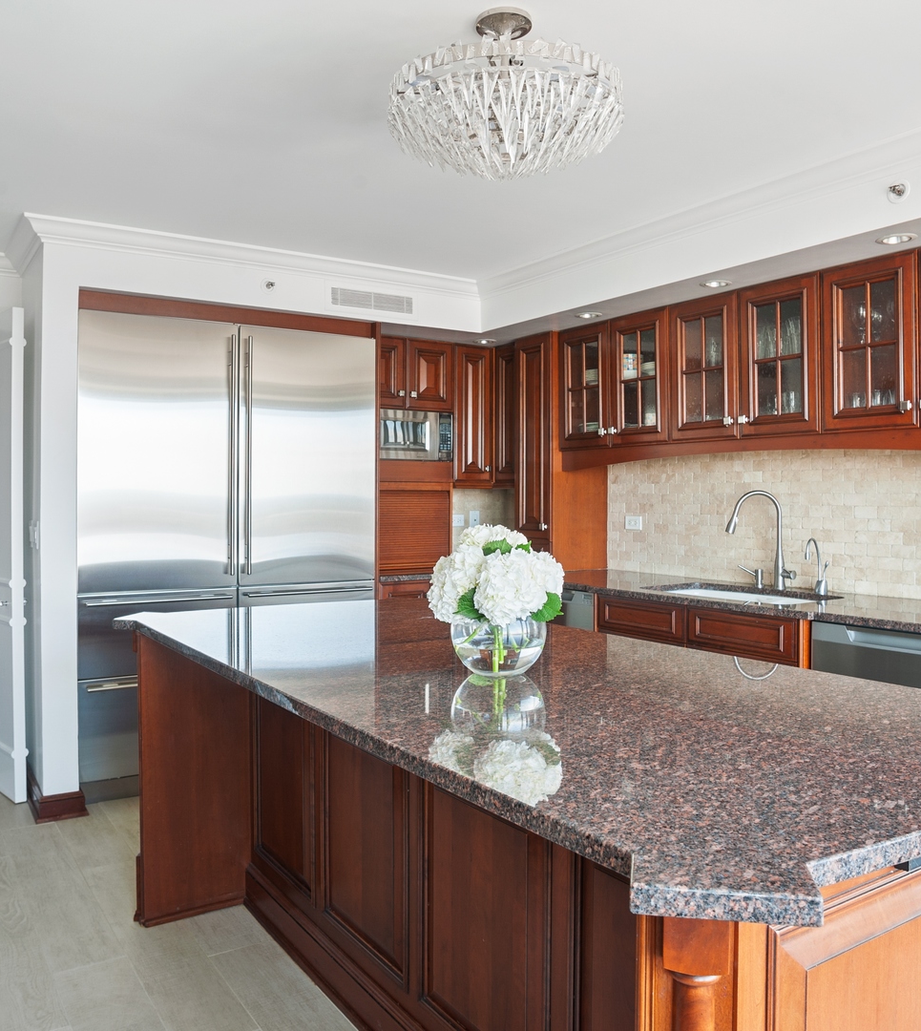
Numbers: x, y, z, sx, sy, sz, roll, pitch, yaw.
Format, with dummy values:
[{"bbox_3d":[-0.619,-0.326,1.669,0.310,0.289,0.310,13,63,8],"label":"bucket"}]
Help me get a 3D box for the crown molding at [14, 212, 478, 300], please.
[{"bbox_3d":[-0.805,-1.146,3.933,2.155,0.095,0.075,0,1,-33],"label":"crown molding"}]

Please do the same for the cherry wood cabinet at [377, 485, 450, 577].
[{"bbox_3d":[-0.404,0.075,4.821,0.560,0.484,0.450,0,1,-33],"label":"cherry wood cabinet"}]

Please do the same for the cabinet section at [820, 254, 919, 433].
[{"bbox_3d":[1.672,-0.637,3.326,0.340,0.637,0.383,0,1,-35],"label":"cabinet section"}]

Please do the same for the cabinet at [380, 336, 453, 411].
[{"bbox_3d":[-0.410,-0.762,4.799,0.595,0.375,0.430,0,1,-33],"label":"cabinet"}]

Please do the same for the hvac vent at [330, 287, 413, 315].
[{"bbox_3d":[-0.434,-1.067,4.290,0.455,0.083,0.020,-1,1,-34],"label":"hvac vent"}]

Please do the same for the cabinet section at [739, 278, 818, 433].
[{"bbox_3d":[1.450,-0.644,3.647,0.340,0.633,0.386,0,1,-35],"label":"cabinet section"}]

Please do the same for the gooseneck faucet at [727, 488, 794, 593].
[{"bbox_3d":[1.286,0.107,3.651,0.280,0.430,0.100,0,0,-18],"label":"gooseneck faucet"}]

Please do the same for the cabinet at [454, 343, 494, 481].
[{"bbox_3d":[-0.014,-0.568,5.065,0.265,0.810,0.330,-1,1,-34],"label":"cabinet"}]

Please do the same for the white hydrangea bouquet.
[{"bbox_3d":[0.083,0.186,1.946,0.290,0.332,0.305,0,1,0],"label":"white hydrangea bouquet"}]

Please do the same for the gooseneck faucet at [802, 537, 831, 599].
[{"bbox_3d":[1.458,0.209,3.511,0.155,0.230,0.050,-1,1,-34],"label":"gooseneck faucet"}]

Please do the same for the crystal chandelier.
[{"bbox_3d":[0.107,-0.996,2.047,0.555,0.360,0.555,0,1,0],"label":"crystal chandelier"}]

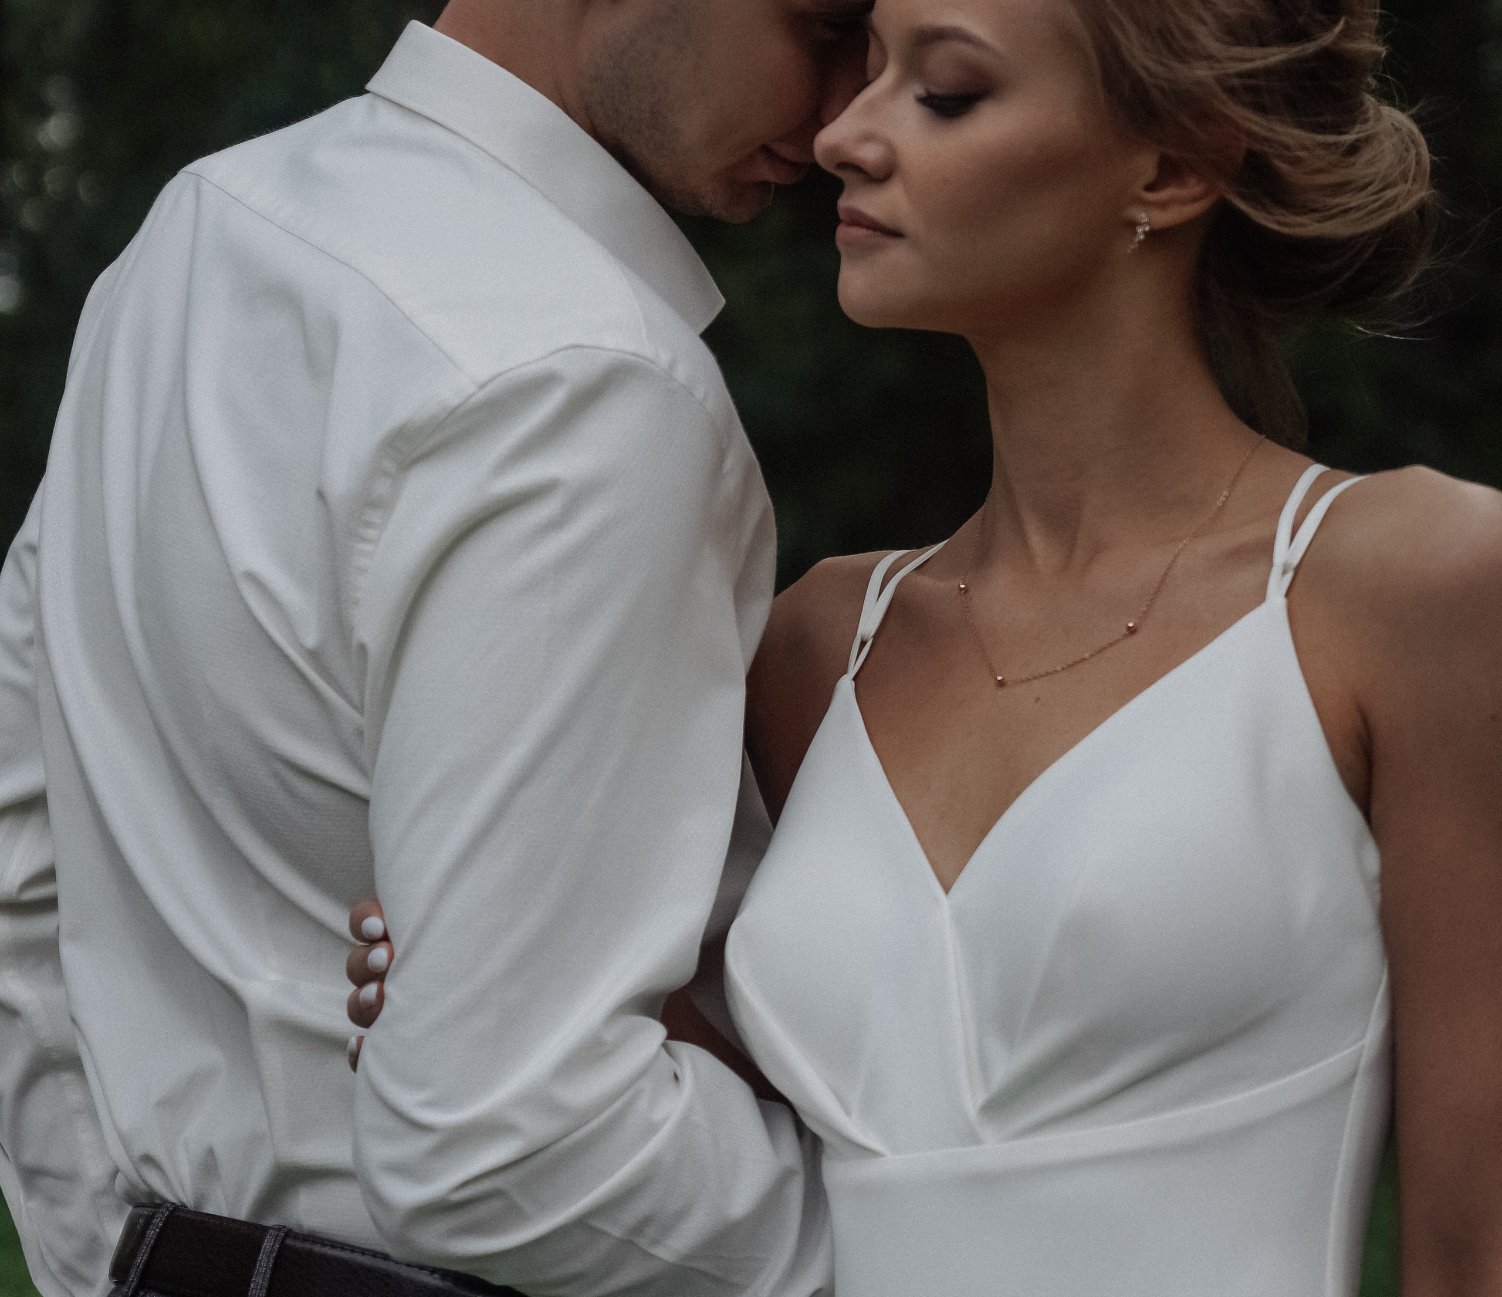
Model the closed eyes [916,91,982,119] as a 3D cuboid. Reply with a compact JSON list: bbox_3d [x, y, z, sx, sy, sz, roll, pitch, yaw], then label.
[{"bbox_3d":[0.081,-0.223,1.925,0.012,0.013,0.031,2,1,-30],"label":"closed eyes"}]

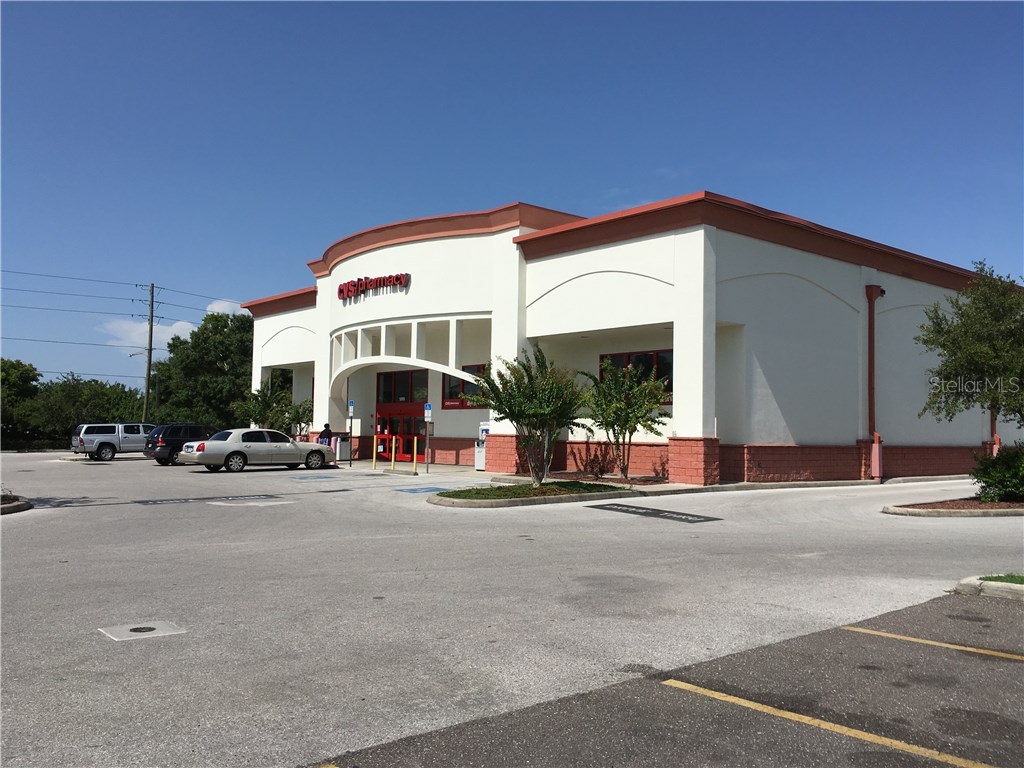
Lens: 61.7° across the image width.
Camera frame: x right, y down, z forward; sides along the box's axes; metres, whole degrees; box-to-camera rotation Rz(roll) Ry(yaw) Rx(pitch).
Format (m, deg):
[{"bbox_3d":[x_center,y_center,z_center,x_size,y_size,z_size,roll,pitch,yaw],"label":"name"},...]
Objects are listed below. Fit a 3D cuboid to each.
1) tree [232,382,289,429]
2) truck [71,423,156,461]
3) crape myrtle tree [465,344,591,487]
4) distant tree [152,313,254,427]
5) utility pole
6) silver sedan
[{"bbox_3d":[-12.162,1.646,41.511,2.800,3.530,2.800,2,-3,-16],"label":"tree"},{"bbox_3d":[-19.250,2.940,43.350,5.300,1.800,1.920,4,-4,-42],"label":"truck"},{"bbox_3d":[0.416,0.807,21.413,3.100,3.530,3.100,1,-3,1],"label":"crape myrtle tree"},{"bbox_3d":[-23.525,-0.345,68.166,10.500,10.480,10.500,2,-3,-19],"label":"distant tree"},{"bbox_3d":[-26.298,-1.353,62.199,0.360,11.800,0.360,1,-3,0],"label":"utility pole"},{"bbox_3d":[-9.050,2.370,31.000,5.470,1.490,1.990,3,-4,-40],"label":"silver sedan"}]

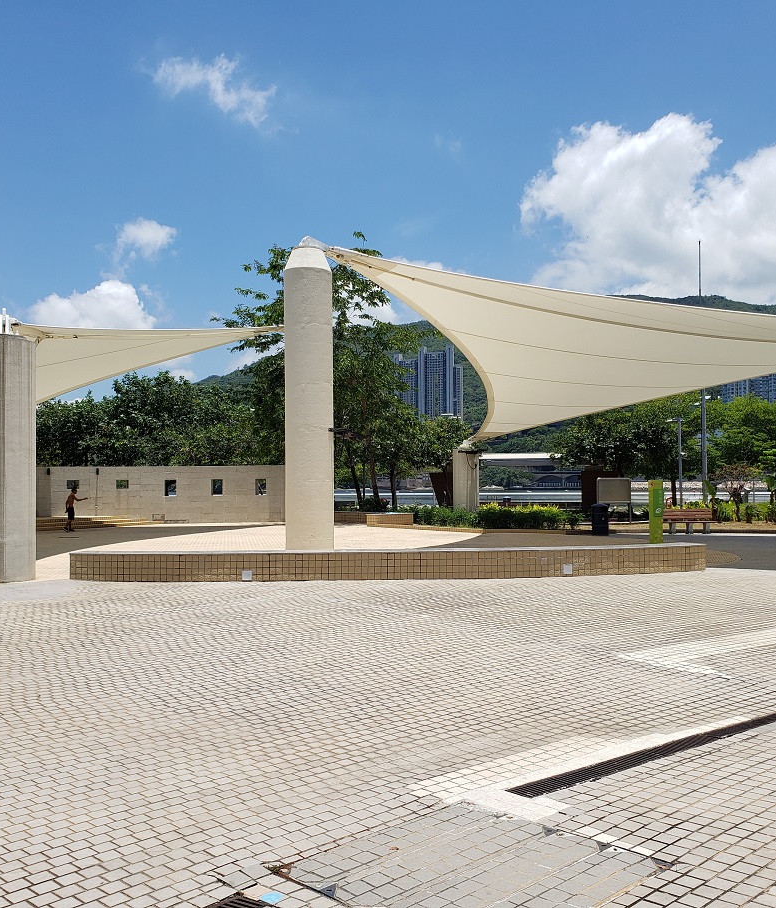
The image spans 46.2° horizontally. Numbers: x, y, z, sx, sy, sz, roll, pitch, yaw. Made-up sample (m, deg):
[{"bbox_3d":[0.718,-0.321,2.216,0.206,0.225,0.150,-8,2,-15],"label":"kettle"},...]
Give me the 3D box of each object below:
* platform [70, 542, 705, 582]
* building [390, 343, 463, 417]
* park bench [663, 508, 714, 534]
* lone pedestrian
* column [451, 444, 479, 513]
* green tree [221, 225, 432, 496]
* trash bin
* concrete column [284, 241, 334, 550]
[{"bbox_3d":[0.050,1.733,14.600,10.500,0.440,1.350,0,-1,-3],"label":"platform"},{"bbox_3d":[43.020,-72.426,990.000,76.000,93.663,42.000,-1,-1,6],"label":"building"},{"bbox_3d":[9.404,2.118,28.400,1.650,0.790,0.620,-1,-1,7],"label":"park bench"},{"bbox_3d":[-11.686,2.116,34.100,0.800,1.640,0.550,0,-1,-22],"label":"lone pedestrian"},{"bbox_3d":[2.875,1.242,33.500,0.980,3.110,0.980,0,-1,0],"label":"column"},{"bbox_3d":[-3.026,-3.530,42.000,9.700,13.408,9.200,0,-1,0],"label":"green tree"},{"bbox_3d":[6.507,2.015,27.900,0.540,1.022,0.540,-1,-1,14],"label":"trash bin"},{"bbox_3d":[-1.625,-1.109,18.700,1.000,6.525,1.000,0,-1,0],"label":"concrete column"}]

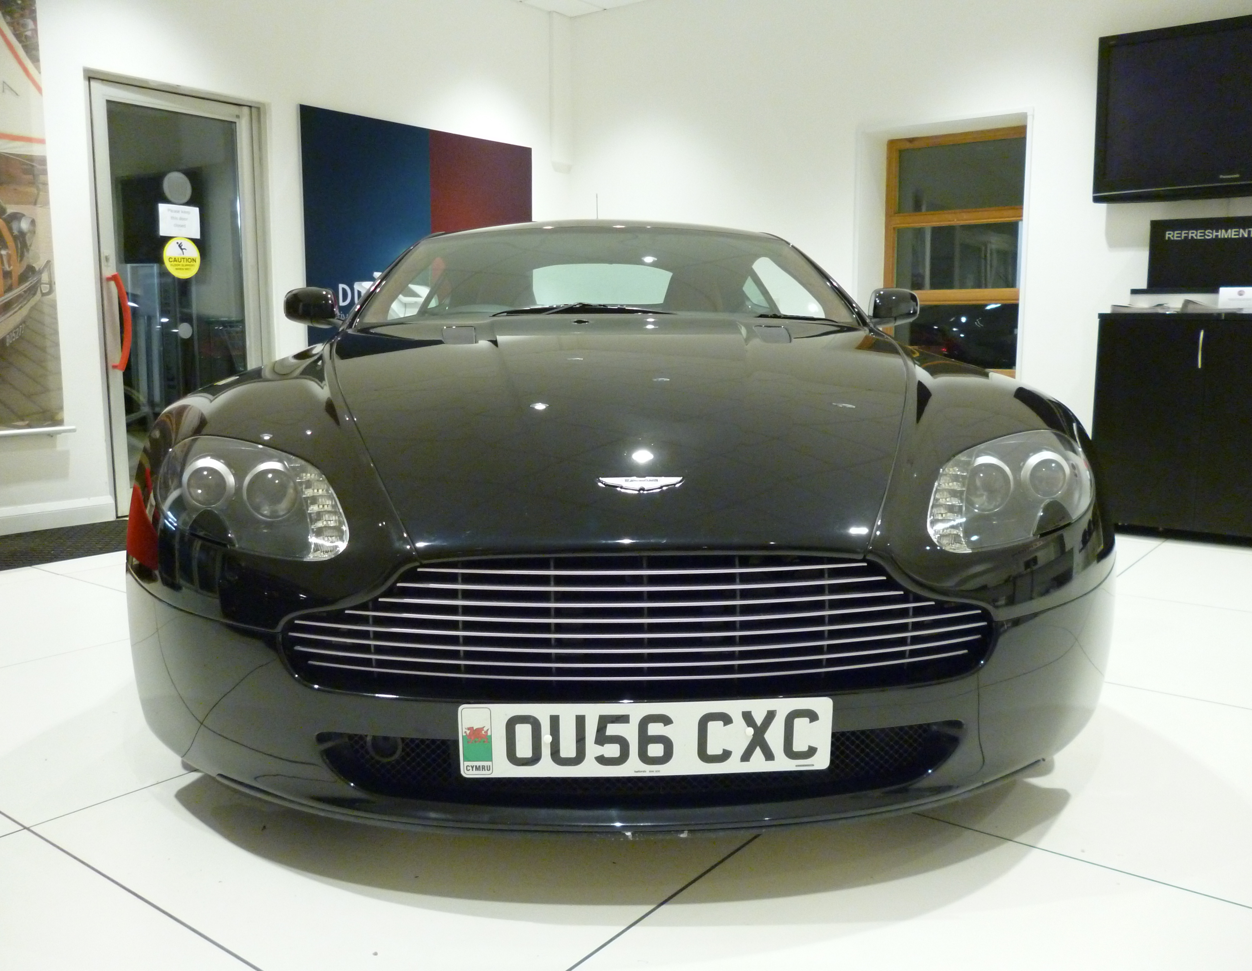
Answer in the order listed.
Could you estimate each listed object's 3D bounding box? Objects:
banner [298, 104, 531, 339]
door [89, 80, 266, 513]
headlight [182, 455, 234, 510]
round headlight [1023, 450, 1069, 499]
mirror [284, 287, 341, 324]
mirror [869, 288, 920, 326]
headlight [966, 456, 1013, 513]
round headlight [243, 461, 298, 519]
[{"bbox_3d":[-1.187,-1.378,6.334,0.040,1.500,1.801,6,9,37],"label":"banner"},{"bbox_3d":[-2.203,-0.896,5.231,0.060,2.040,0.840,6,9,37],"label":"door"},{"bbox_3d":[-0.717,-0.006,1.797,0.088,0.088,0.065,0,7,-3],"label":"headlight"},{"bbox_3d":[0.748,-0.019,1.865,0.086,0.088,0.065,0,7,-3],"label":"round headlight"},{"bbox_3d":[-0.988,-0.564,3.300,0.185,0.125,0.130,0,7,-3],"label":"mirror"},{"bbox_3d":[0.868,-0.578,3.390,0.180,0.125,0.130,0,7,-3],"label":"mirror"},{"bbox_3d":[0.622,-0.002,1.800,0.095,0.098,0.065,0,7,-3],"label":"headlight"},{"bbox_3d":[-0.590,0.009,1.740,0.095,0.098,0.065,0,7,-3],"label":"round headlight"}]

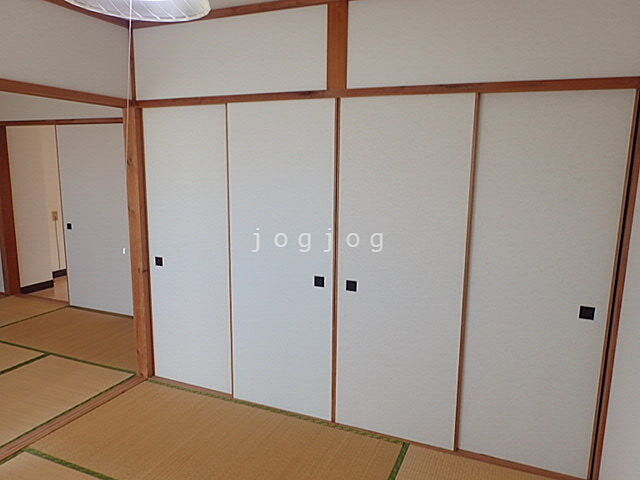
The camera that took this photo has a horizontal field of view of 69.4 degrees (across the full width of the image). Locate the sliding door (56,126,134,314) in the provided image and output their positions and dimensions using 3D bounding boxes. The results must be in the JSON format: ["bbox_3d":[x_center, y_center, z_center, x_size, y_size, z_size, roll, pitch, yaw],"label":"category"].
[{"bbox_3d":[-2.089,-0.179,4.352,0.870,1.770,0.045,5,10,22],"label":"sliding door"}]

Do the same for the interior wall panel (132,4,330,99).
[{"bbox_3d":[-0.548,-1.023,2.595,1.260,0.415,0.050,5,10,22],"label":"interior wall panel"}]

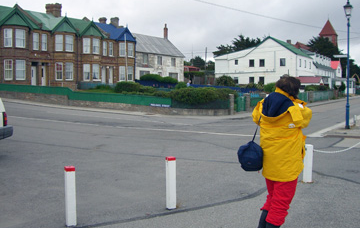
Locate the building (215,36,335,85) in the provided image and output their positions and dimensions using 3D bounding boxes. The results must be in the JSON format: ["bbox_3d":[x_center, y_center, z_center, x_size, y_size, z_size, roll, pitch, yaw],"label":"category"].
[{"bbox_3d":[20.491,-9.759,80.722,14.790,8.320,30.000,2,4,31],"label":"building"}]

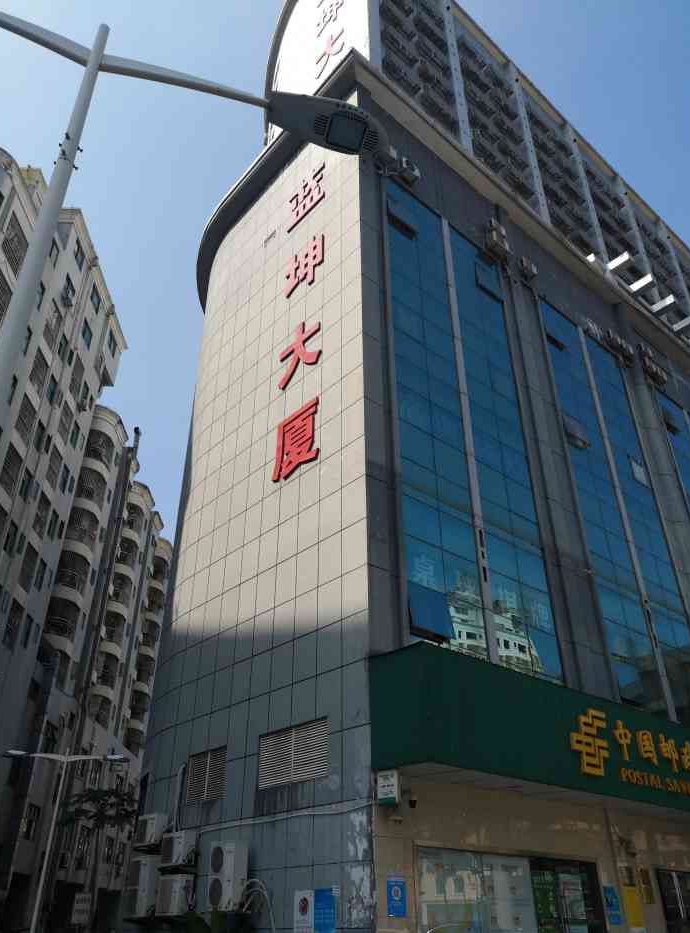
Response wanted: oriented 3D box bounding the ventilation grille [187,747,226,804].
[{"bbox_3d":[-3.255,7.261,17.120,0.100,1.079,1.692,25,-40,-34],"label":"ventilation grille"}]

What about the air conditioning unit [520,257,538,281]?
[{"bbox_3d":[7.121,-7.657,28.145,0.780,0.560,0.290,25,-40,-34],"label":"air conditioning unit"}]

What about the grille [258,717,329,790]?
[{"bbox_3d":[-1.095,5.943,15.033,0.100,1.100,2.359,25,-40,-34],"label":"grille"}]

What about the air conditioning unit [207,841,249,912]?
[{"bbox_3d":[-2.361,8.313,14.758,0.340,1.200,0.940,25,-40,-34],"label":"air conditioning unit"}]

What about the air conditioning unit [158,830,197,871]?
[{"bbox_3d":[-3.729,8.654,16.402,0.330,0.690,0.920,25,-40,-34],"label":"air conditioning unit"}]

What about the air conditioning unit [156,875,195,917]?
[{"bbox_3d":[-3.690,9.373,15.884,0.340,0.720,0.940,25,-40,-34],"label":"air conditioning unit"}]

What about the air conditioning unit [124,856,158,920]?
[{"bbox_3d":[-4.780,9.855,17.063,0.330,1.210,0.940,25,-40,-34],"label":"air conditioning unit"}]

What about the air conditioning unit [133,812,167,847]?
[{"bbox_3d":[-4.719,8.811,17.651,0.320,0.620,0.870,25,-40,-34],"label":"air conditioning unit"}]

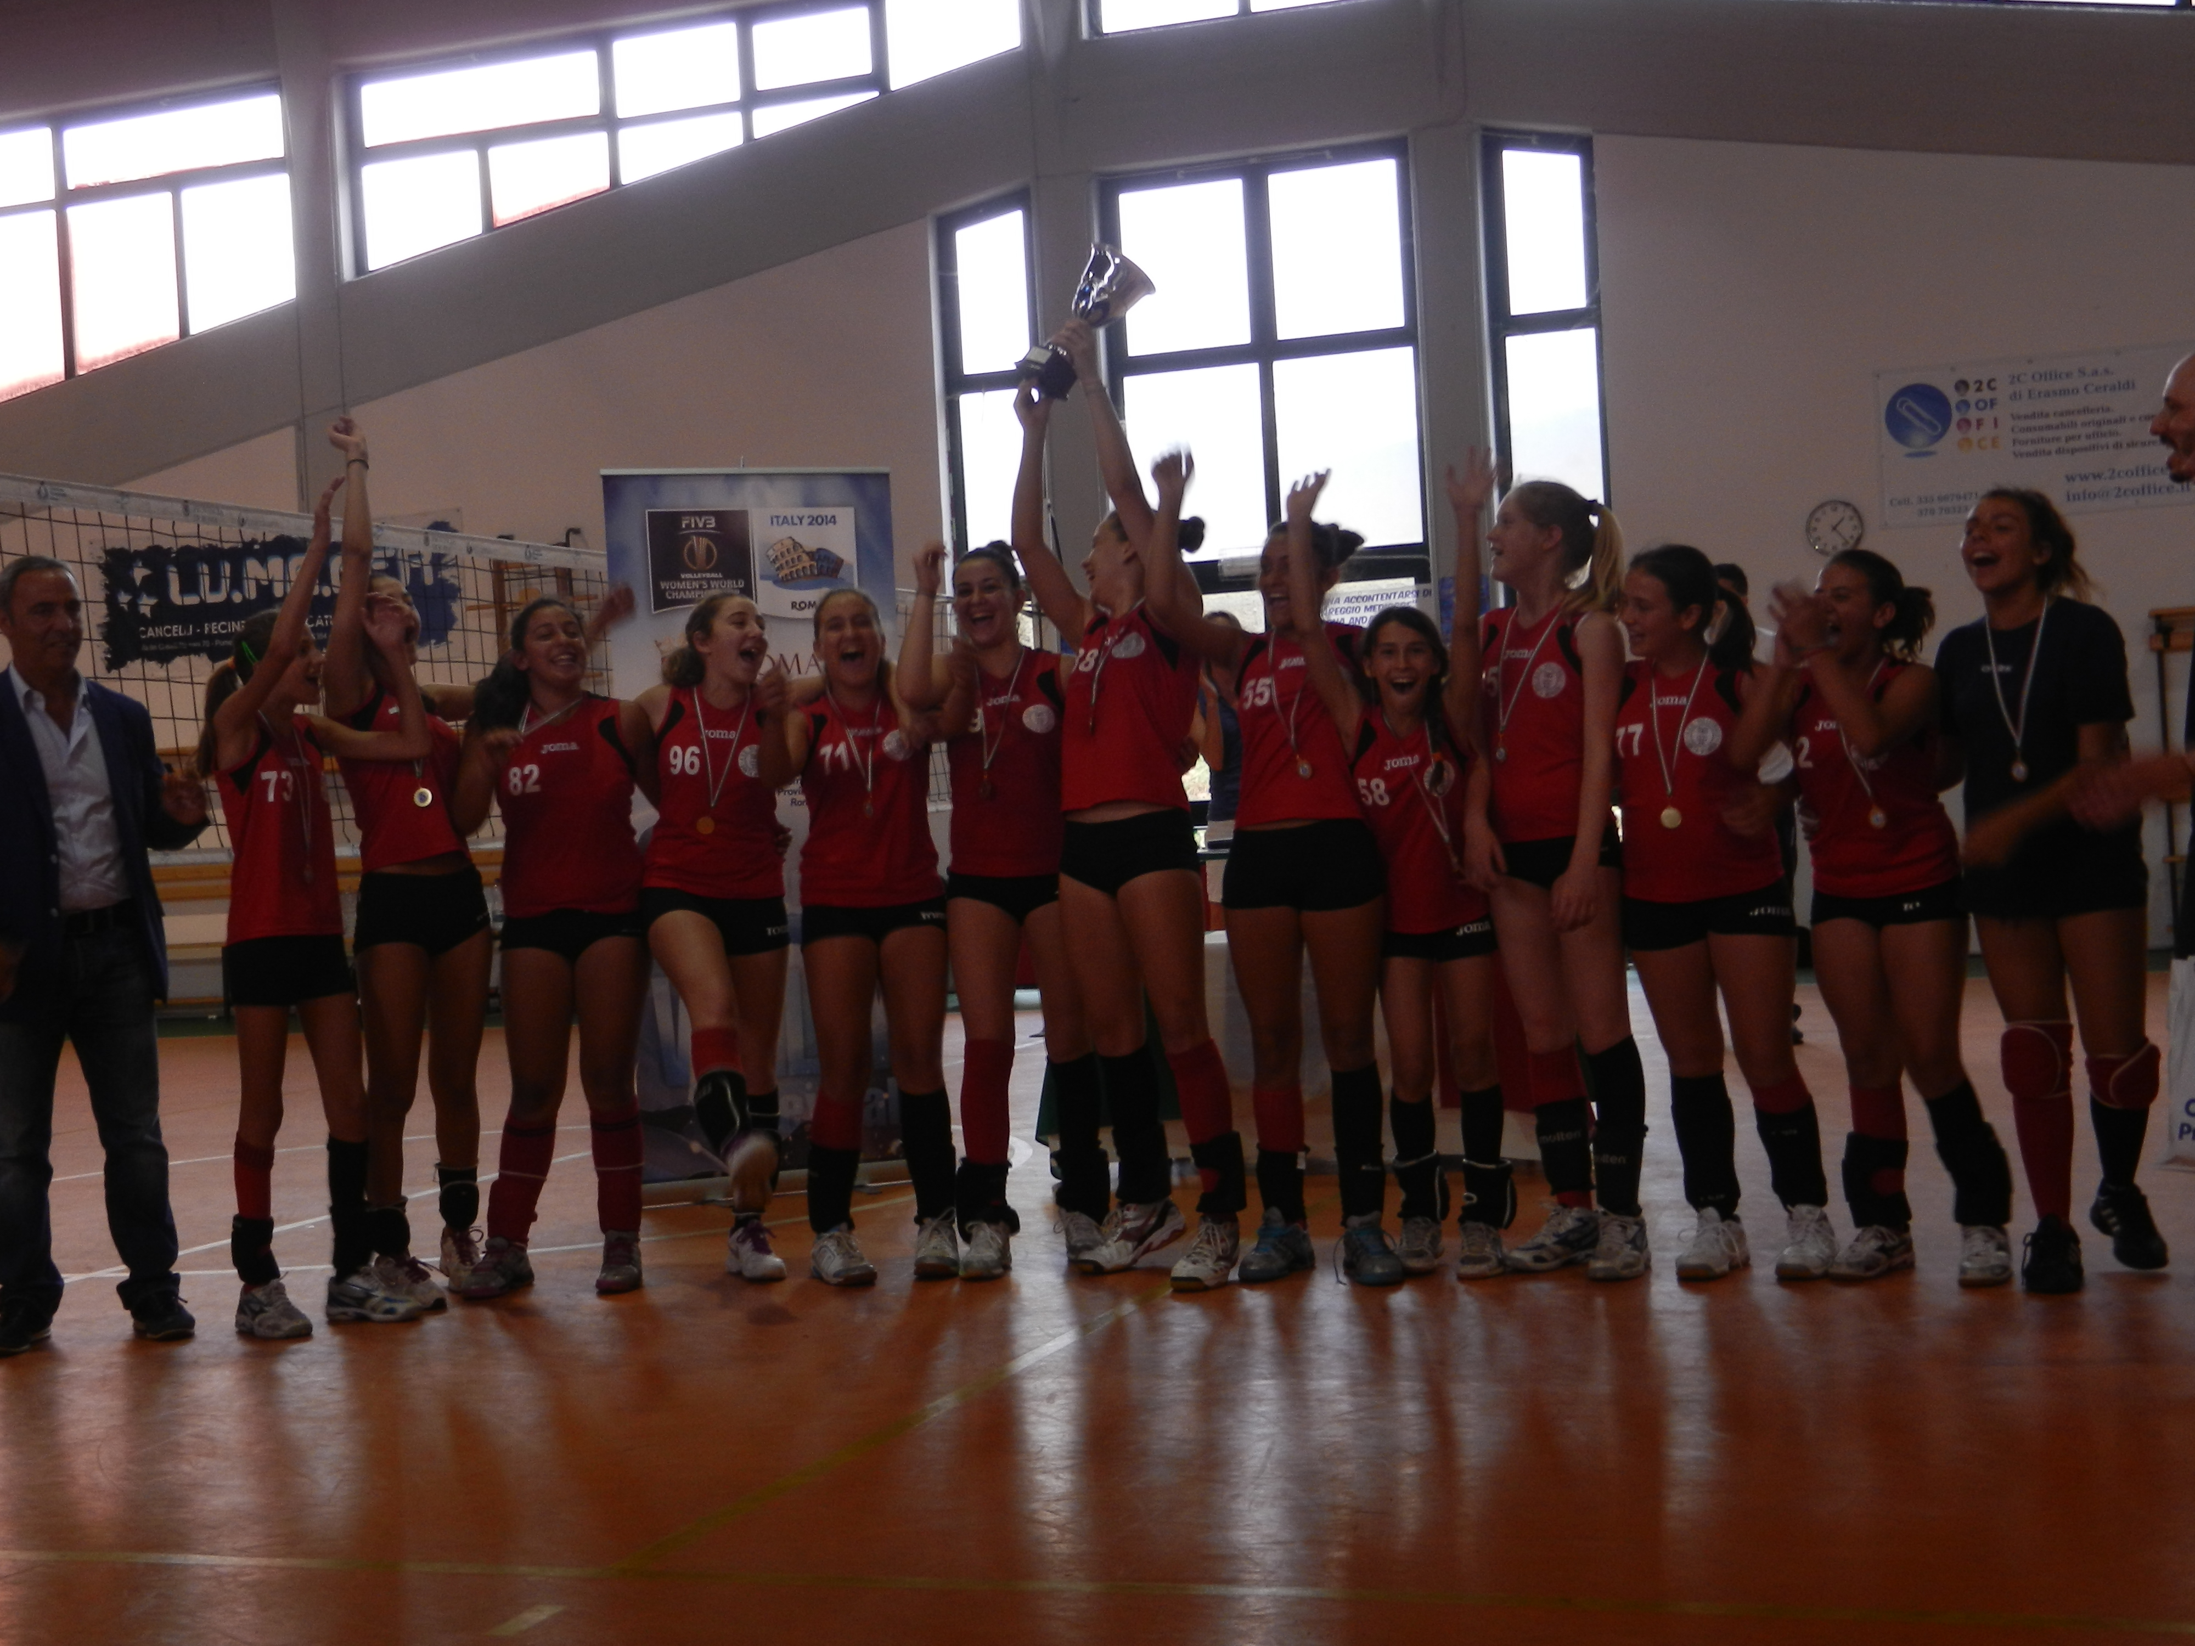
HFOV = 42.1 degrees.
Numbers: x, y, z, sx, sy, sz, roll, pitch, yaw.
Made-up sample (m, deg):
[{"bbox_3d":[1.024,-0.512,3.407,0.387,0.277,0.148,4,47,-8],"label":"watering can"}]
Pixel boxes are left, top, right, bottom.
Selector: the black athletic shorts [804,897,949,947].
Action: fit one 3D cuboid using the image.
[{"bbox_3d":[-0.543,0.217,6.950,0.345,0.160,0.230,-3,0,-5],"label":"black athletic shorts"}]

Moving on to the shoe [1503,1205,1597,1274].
[{"bbox_3d":[1.054,0.954,6.581,0.270,0.125,0.105,-3,0,-34],"label":"shoe"}]

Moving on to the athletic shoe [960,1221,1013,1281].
[{"bbox_3d":[-0.249,0.975,6.604,0.100,0.120,0.265,-3,0,9],"label":"athletic shoe"}]

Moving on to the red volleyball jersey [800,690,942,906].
[{"bbox_3d":[-0.536,-0.059,6.752,0.335,0.500,0.230,-3,1,-4],"label":"red volleyball jersey"}]

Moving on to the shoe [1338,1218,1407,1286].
[{"bbox_3d":[0.594,0.935,6.299,0.105,0.125,0.280,-3,1,-3],"label":"shoe"}]

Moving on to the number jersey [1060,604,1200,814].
[{"bbox_3d":[0.073,-0.262,6.563,0.330,0.470,0.230,0,0,25],"label":"number jersey"}]

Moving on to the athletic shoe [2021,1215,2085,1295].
[{"bbox_3d":[2.016,0.907,6.016,0.108,0.120,0.265,-3,0,24],"label":"athletic shoe"}]

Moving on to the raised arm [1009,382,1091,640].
[{"bbox_3d":[-0.107,-0.709,6.480,0.165,0.580,0.190,-3,1,15],"label":"raised arm"}]

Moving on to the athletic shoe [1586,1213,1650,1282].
[{"bbox_3d":[1.147,0.923,6.286,0.105,0.125,0.280,-3,1,30],"label":"athletic shoe"}]

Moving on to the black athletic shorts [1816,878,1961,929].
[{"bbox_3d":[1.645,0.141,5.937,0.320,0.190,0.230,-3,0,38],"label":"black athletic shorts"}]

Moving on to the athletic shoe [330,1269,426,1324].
[{"bbox_3d":[-1.713,1.109,6.750,0.260,0.115,0.100,-3,0,24],"label":"athletic shoe"}]

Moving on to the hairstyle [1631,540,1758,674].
[{"bbox_3d":[1.303,-0.469,6.220,0.250,0.270,0.180,-4,1,-30],"label":"hairstyle"}]

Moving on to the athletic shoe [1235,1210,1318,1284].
[{"bbox_3d":[0.407,0.944,6.419,0.105,0.125,0.280,-3,1,24],"label":"athletic shoe"}]

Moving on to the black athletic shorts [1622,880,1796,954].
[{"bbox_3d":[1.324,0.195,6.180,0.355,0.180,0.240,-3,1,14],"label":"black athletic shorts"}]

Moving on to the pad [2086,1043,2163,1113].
[{"bbox_3d":[2.032,0.502,5.650,0.130,0.140,0.140,-3,0,-35],"label":"pad"}]

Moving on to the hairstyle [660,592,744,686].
[{"bbox_3d":[-0.946,-0.439,6.830,0.210,0.225,0.160,-2,1,42],"label":"hairstyle"}]

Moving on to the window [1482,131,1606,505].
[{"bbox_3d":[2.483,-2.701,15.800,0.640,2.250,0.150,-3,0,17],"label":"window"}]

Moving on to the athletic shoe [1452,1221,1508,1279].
[{"bbox_3d":[0.844,0.936,6.282,0.105,0.120,0.260,-3,0,12],"label":"athletic shoe"}]

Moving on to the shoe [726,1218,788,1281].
[{"bbox_3d":[-0.811,1.013,6.767,0.100,0.120,0.260,-3,0,-28],"label":"shoe"}]

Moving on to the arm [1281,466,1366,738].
[{"bbox_3d":[0.511,-0.484,6.415,0.170,0.600,0.150,-3,1,4],"label":"arm"}]

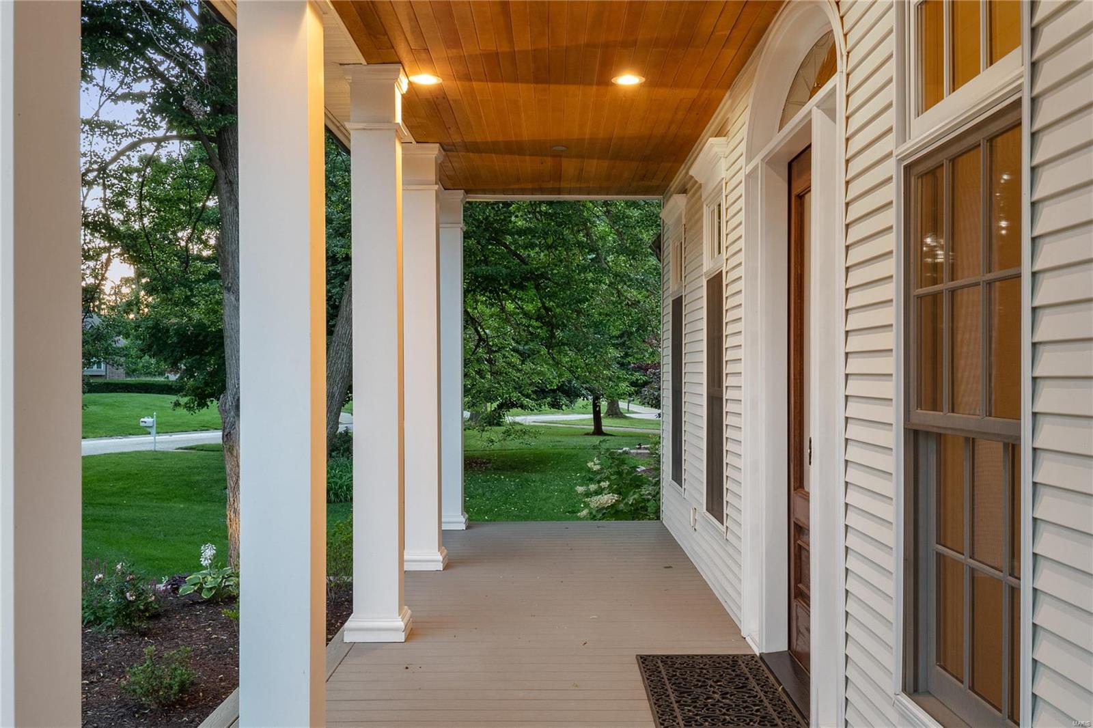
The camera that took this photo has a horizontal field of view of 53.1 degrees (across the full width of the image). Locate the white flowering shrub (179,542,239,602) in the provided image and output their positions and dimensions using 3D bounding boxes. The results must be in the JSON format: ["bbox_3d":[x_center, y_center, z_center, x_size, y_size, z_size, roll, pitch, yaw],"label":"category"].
[{"bbox_3d":[-2.577,1.594,8.400,0.460,0.430,0.440,0,0,0],"label":"white flowering shrub"}]

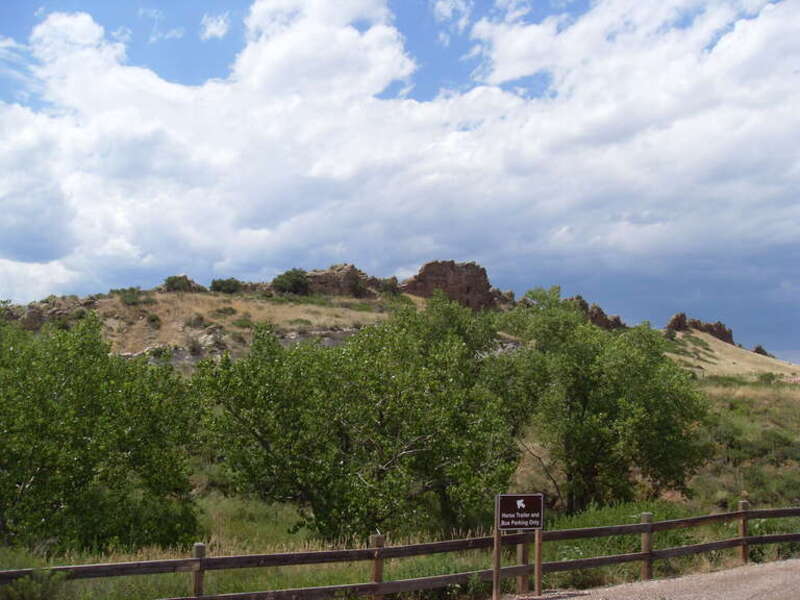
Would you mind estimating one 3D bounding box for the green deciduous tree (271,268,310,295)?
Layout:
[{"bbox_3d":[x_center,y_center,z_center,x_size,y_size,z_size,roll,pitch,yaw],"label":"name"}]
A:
[{"bbox_3d":[-16.921,-2.859,125.000,6.180,4.020,5.500,1,9,0],"label":"green deciduous tree"}]

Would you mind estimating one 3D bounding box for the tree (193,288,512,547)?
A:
[{"bbox_3d":[-0.988,2.708,18.800,7.330,5.710,6.300,1,9,0],"label":"tree"}]

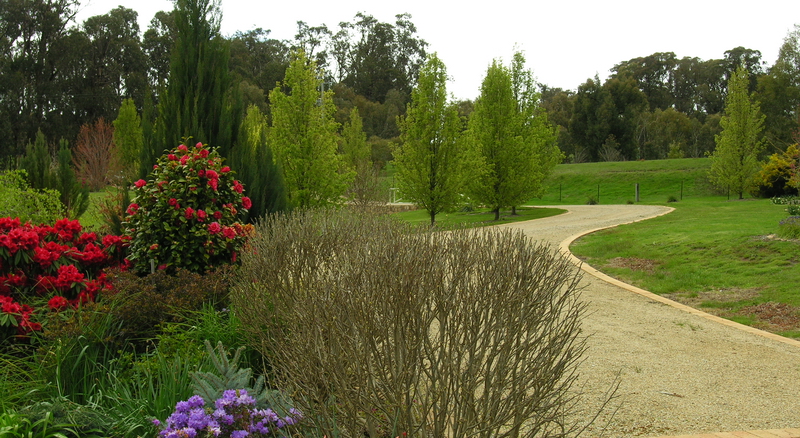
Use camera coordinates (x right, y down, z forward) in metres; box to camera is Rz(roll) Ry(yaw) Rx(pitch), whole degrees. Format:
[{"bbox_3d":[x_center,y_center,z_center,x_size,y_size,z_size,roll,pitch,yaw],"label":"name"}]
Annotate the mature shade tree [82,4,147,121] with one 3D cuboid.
[{"bbox_3d":[-26.997,-11.543,98.000,6.220,17.150,6.220,0,2,0],"label":"mature shade tree"}]

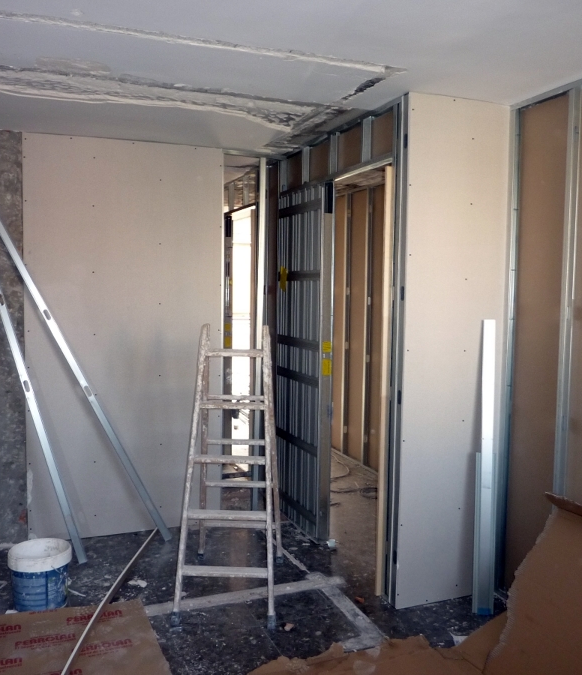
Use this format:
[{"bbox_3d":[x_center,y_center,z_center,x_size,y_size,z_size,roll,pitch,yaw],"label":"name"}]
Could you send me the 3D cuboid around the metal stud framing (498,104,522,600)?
[{"bbox_3d":[1.103,0.096,3.301,0.050,2.470,0.042,-1,4,-22],"label":"metal stud framing"}]

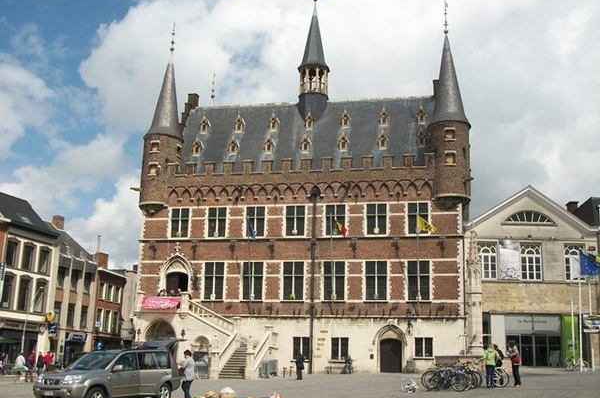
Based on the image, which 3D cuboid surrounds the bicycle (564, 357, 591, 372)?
[{"bbox_3d":[18.621,11.061,46.606,1.720,1.050,0.550,-1,-12,9],"label":"bicycle"}]

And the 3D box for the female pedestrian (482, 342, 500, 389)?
[{"bbox_3d":[7.417,6.501,26.970,0.620,1.660,0.420,-2,-12,14],"label":"female pedestrian"}]

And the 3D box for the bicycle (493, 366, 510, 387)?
[{"bbox_3d":[6.953,6.452,25.711,1.750,1.040,0.600,0,-12,5],"label":"bicycle"}]

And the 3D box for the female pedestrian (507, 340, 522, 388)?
[{"bbox_3d":[7.913,6.088,25.577,0.480,1.670,0.500,1,-12,3],"label":"female pedestrian"}]

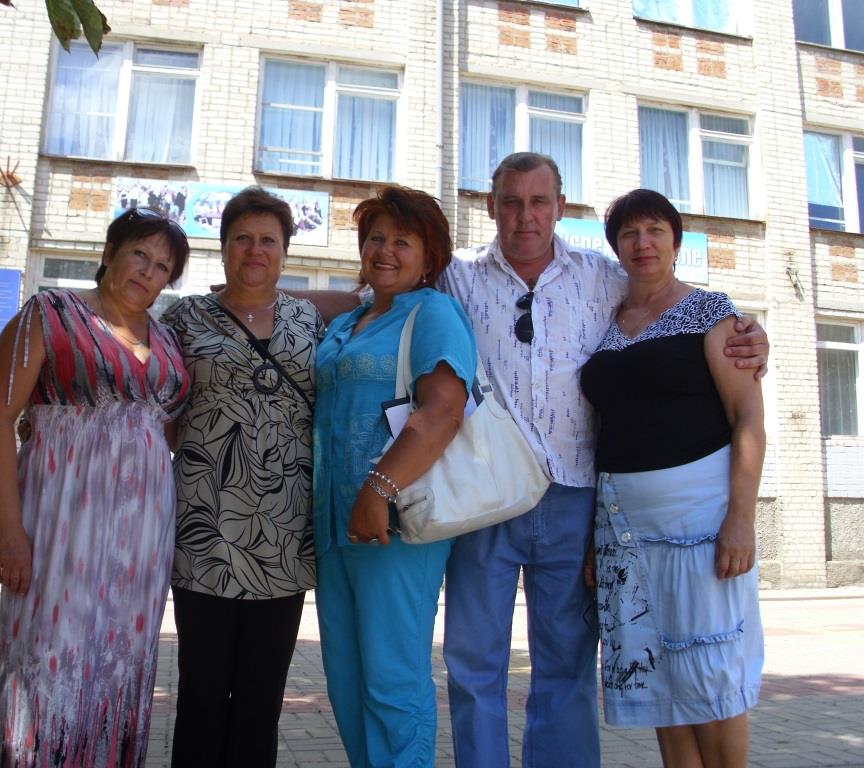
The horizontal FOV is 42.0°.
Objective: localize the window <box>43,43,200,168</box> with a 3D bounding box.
[{"bbox_3d":[-4.238,-3.855,15.392,2.030,1.760,0.150,3,-10,-14],"label":"window"}]

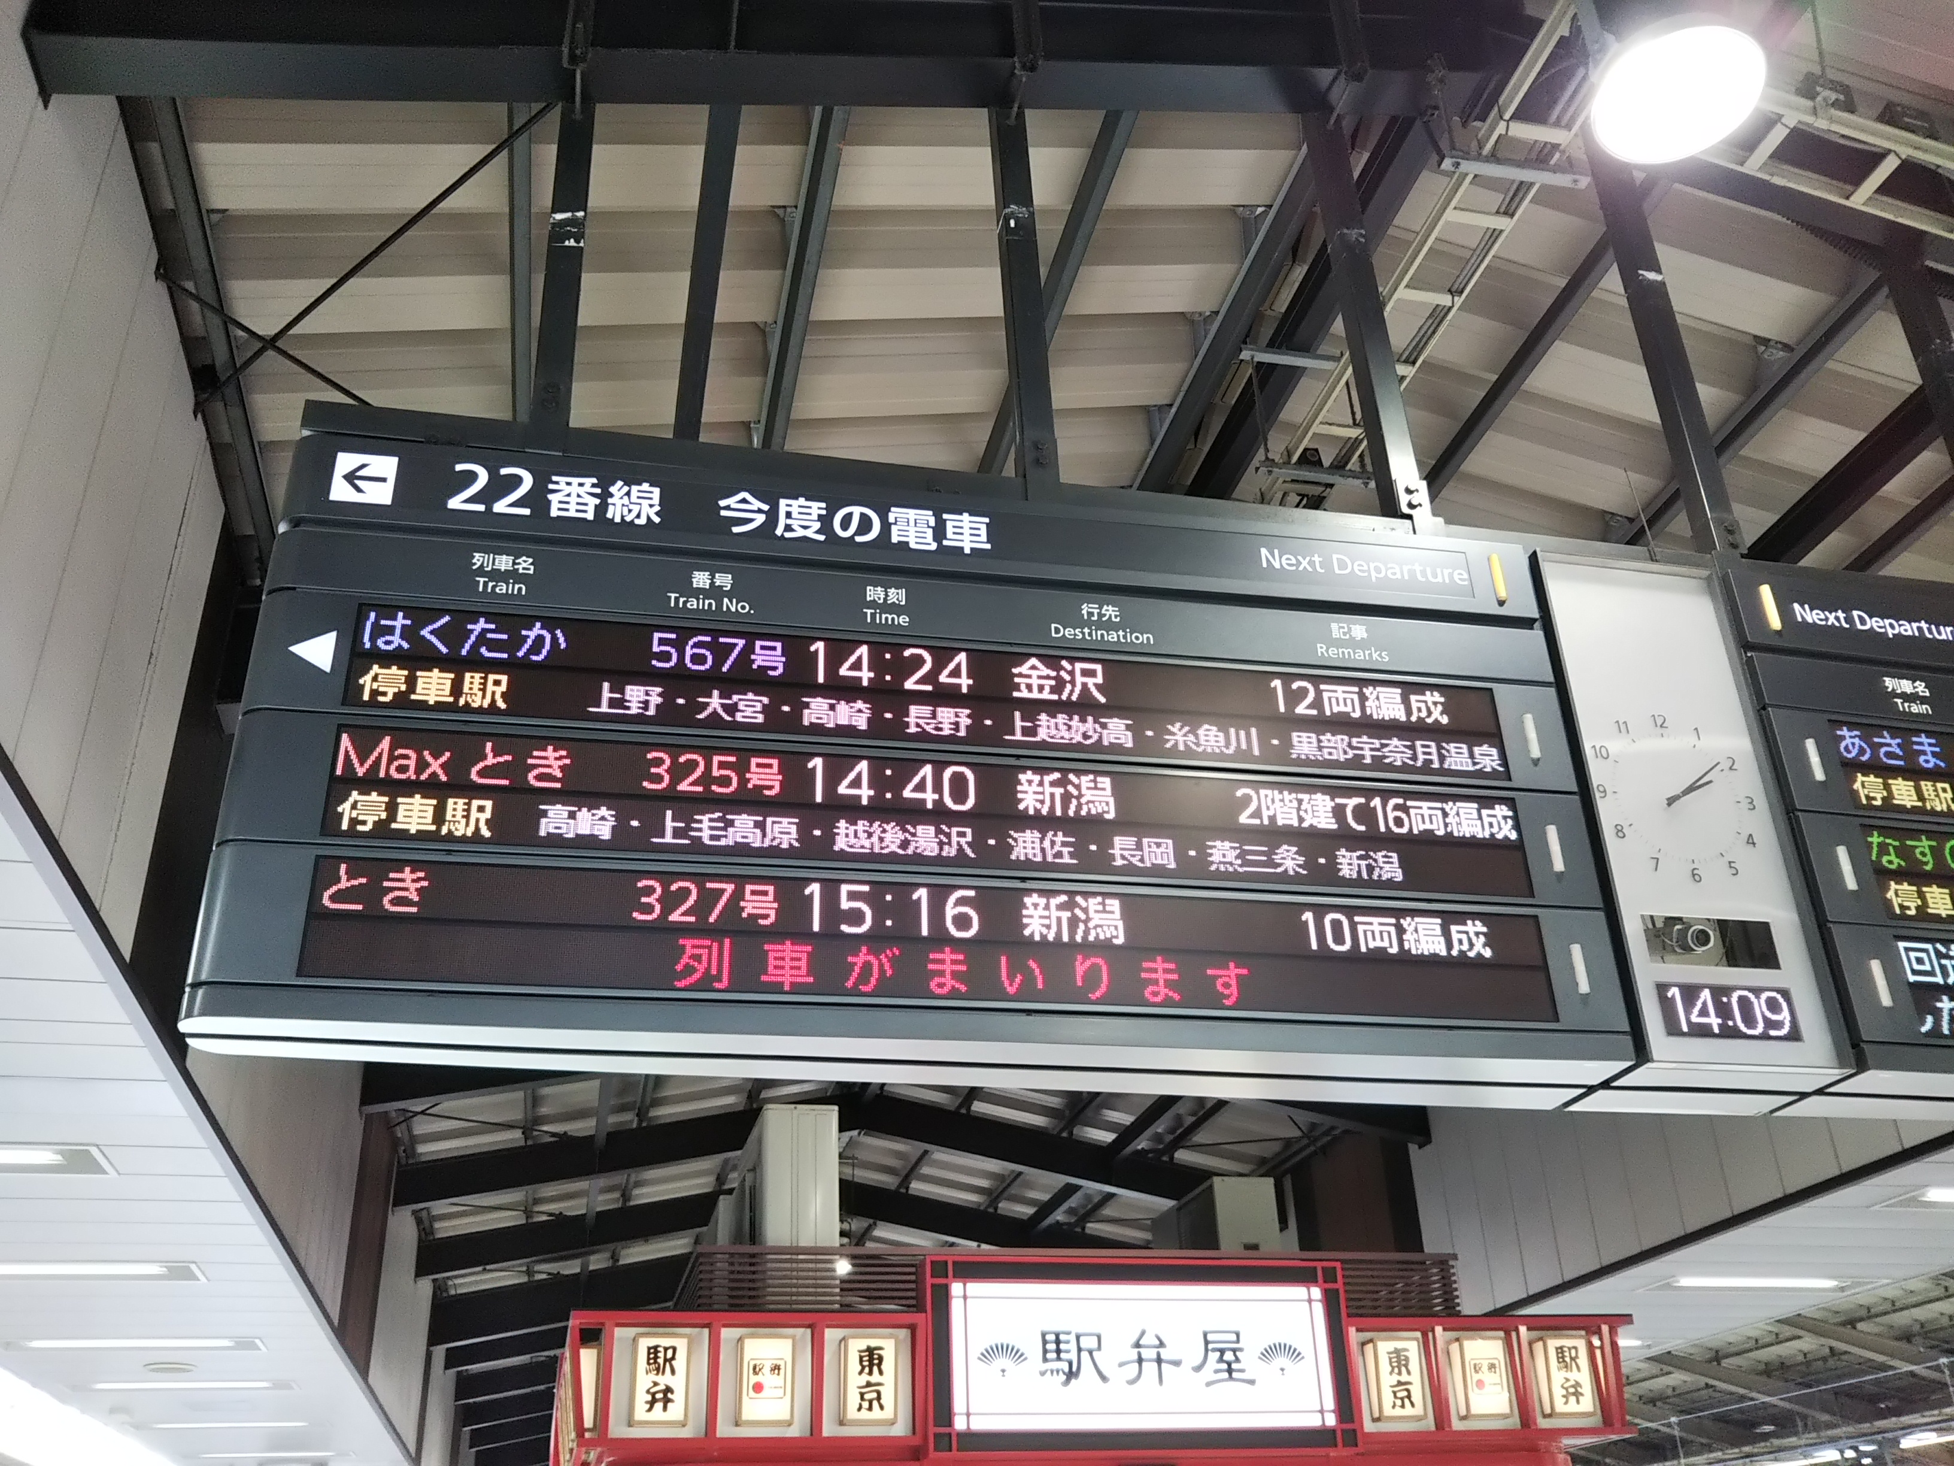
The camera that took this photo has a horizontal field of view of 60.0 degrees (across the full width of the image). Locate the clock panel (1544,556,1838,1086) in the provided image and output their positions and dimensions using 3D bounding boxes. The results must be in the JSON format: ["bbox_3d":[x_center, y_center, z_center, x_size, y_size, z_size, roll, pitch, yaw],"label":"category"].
[{"bbox_3d":[1.509,0.209,3.768,0.458,1.211,0.260,4,-29,-13],"label":"clock panel"}]

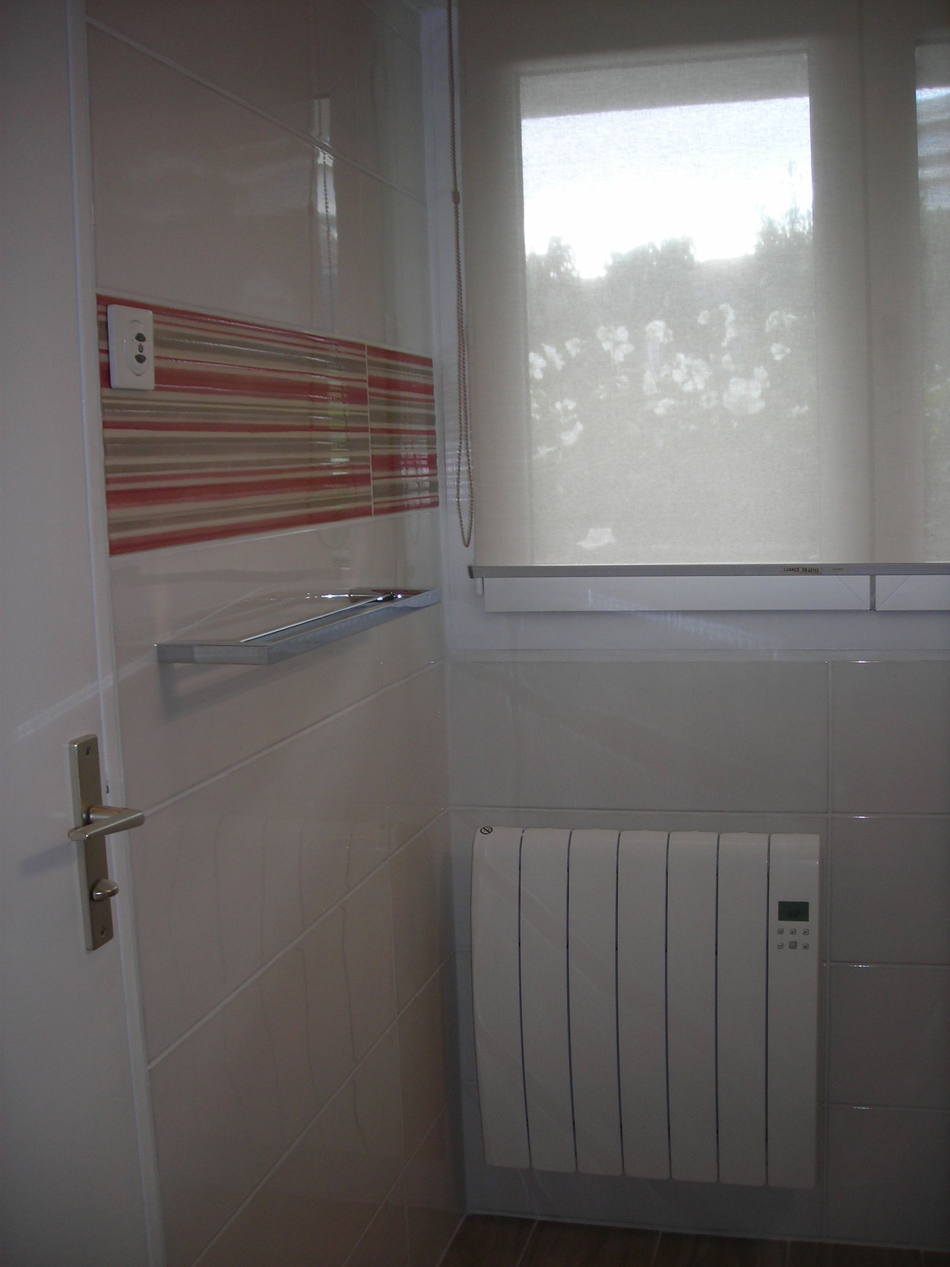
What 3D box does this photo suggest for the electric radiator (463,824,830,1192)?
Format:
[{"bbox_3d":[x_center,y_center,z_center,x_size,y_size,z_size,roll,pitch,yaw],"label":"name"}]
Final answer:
[{"bbox_3d":[0.278,0.610,2.250,0.553,0.583,0.105,0,7,14],"label":"electric radiator"}]

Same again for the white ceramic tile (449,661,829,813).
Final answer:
[{"bbox_3d":[0.261,0.167,2.276,0.631,0.247,0.015,0,7,14],"label":"white ceramic tile"}]

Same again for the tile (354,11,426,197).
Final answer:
[{"bbox_3d":[-0.131,-0.786,2.071,0.015,0.250,0.320,0,7,15],"label":"tile"}]

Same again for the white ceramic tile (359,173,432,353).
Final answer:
[{"bbox_3d":[-0.122,-0.547,2.100,0.015,0.250,0.327,0,7,15],"label":"white ceramic tile"}]

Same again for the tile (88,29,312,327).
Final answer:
[{"bbox_3d":[-0.278,-0.466,1.520,0.015,0.250,0.558,0,7,15],"label":"tile"}]

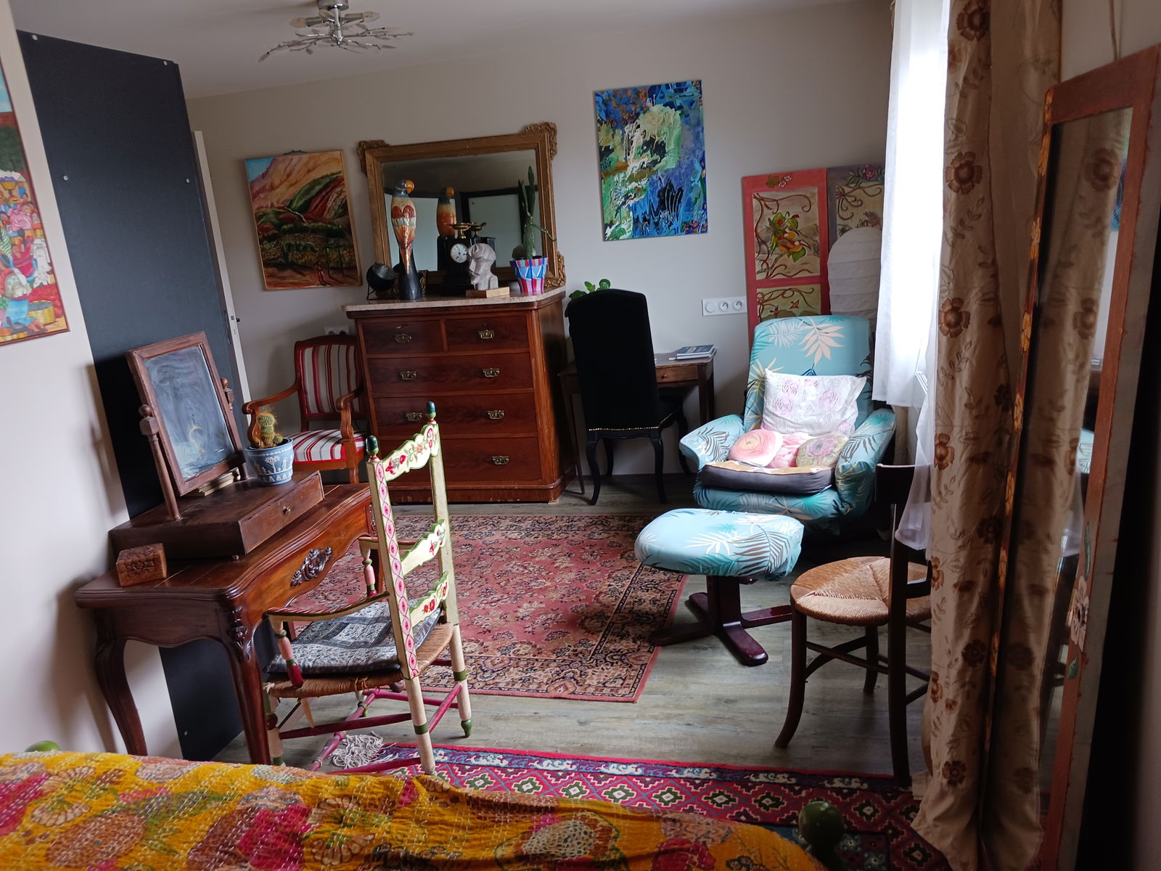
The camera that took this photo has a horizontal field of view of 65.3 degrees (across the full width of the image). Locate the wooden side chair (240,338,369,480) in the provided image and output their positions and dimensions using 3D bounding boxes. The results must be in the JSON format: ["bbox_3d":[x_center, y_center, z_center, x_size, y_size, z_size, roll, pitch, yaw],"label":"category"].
[{"bbox_3d":[-1.385,-0.060,4.880,0.600,0.900,0.610,-3,14,10],"label":"wooden side chair"}]

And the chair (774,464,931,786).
[{"bbox_3d":[0.767,0.424,2.335,0.420,0.840,0.440,-16,18,-36],"label":"chair"}]

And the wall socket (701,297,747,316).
[{"bbox_3d":[0.739,-0.662,4.638,0.223,0.081,0.016,-2,15,14],"label":"wall socket"}]

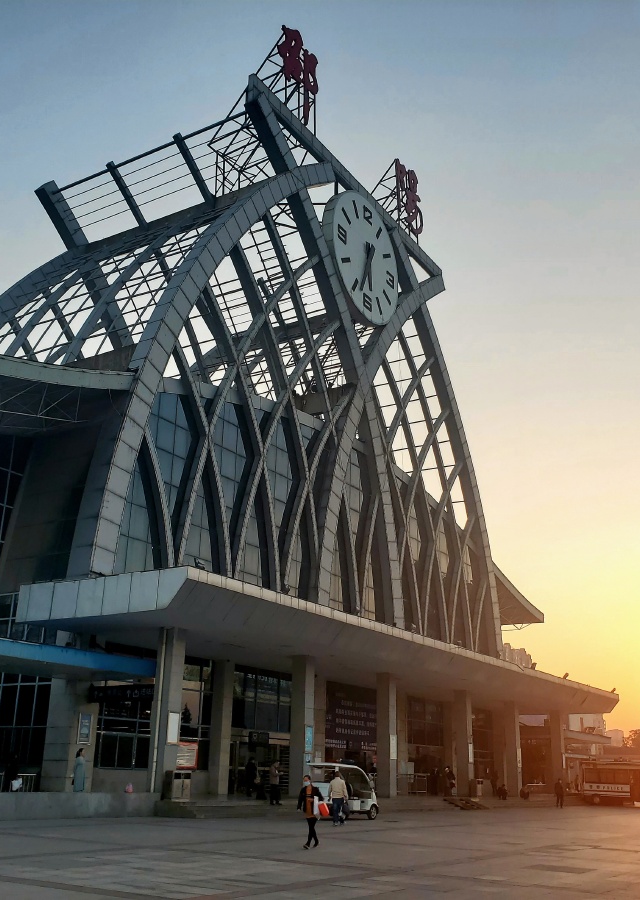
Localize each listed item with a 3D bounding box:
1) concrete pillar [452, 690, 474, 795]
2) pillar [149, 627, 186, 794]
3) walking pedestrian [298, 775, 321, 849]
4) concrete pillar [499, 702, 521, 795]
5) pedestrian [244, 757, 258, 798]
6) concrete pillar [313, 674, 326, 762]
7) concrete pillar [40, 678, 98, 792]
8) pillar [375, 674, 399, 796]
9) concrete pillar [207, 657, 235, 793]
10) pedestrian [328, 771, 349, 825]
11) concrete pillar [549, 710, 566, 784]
[{"bbox_3d":[9.979,20.223,62.190,0.920,6.930,0.740,-11,-23,30],"label":"concrete pillar"},{"bbox_3d":[-6.032,10.372,35.490,0.780,6.330,0.800,-11,-23,32],"label":"pillar"},{"bbox_3d":[-0.243,8.672,21.654,0.540,1.610,0.400,-5,-21,16],"label":"walking pedestrian"},{"bbox_3d":[13.622,20.974,63.472,0.800,6.330,0.800,-11,-23,32],"label":"concrete pillar"},{"bbox_3d":[-3.236,15.438,42.482,0.420,1.670,0.500,-4,-20,14],"label":"pedestrian"},{"bbox_3d":[-0.255,16.364,51.680,0.780,6.330,0.780,-11,-23,32],"label":"concrete pillar"},{"bbox_3d":[-9.311,10.725,33.722,1.270,4.150,1.330,-11,-23,30],"label":"concrete pillar"},{"bbox_3d":[3.630,15.584,49.247,0.800,6.330,0.800,-11,-23,32],"label":"pillar"},{"bbox_3d":[-5.279,14.764,48.017,0.750,6.750,0.820,-11,-23,30],"label":"concrete pillar"},{"bbox_3d":[0.648,12.577,32.605,0.600,1.750,0.420,1,-20,2],"label":"pedestrian"},{"bbox_3d":[18.672,23.699,70.663,0.800,6.330,0.800,-11,-23,32],"label":"concrete pillar"}]

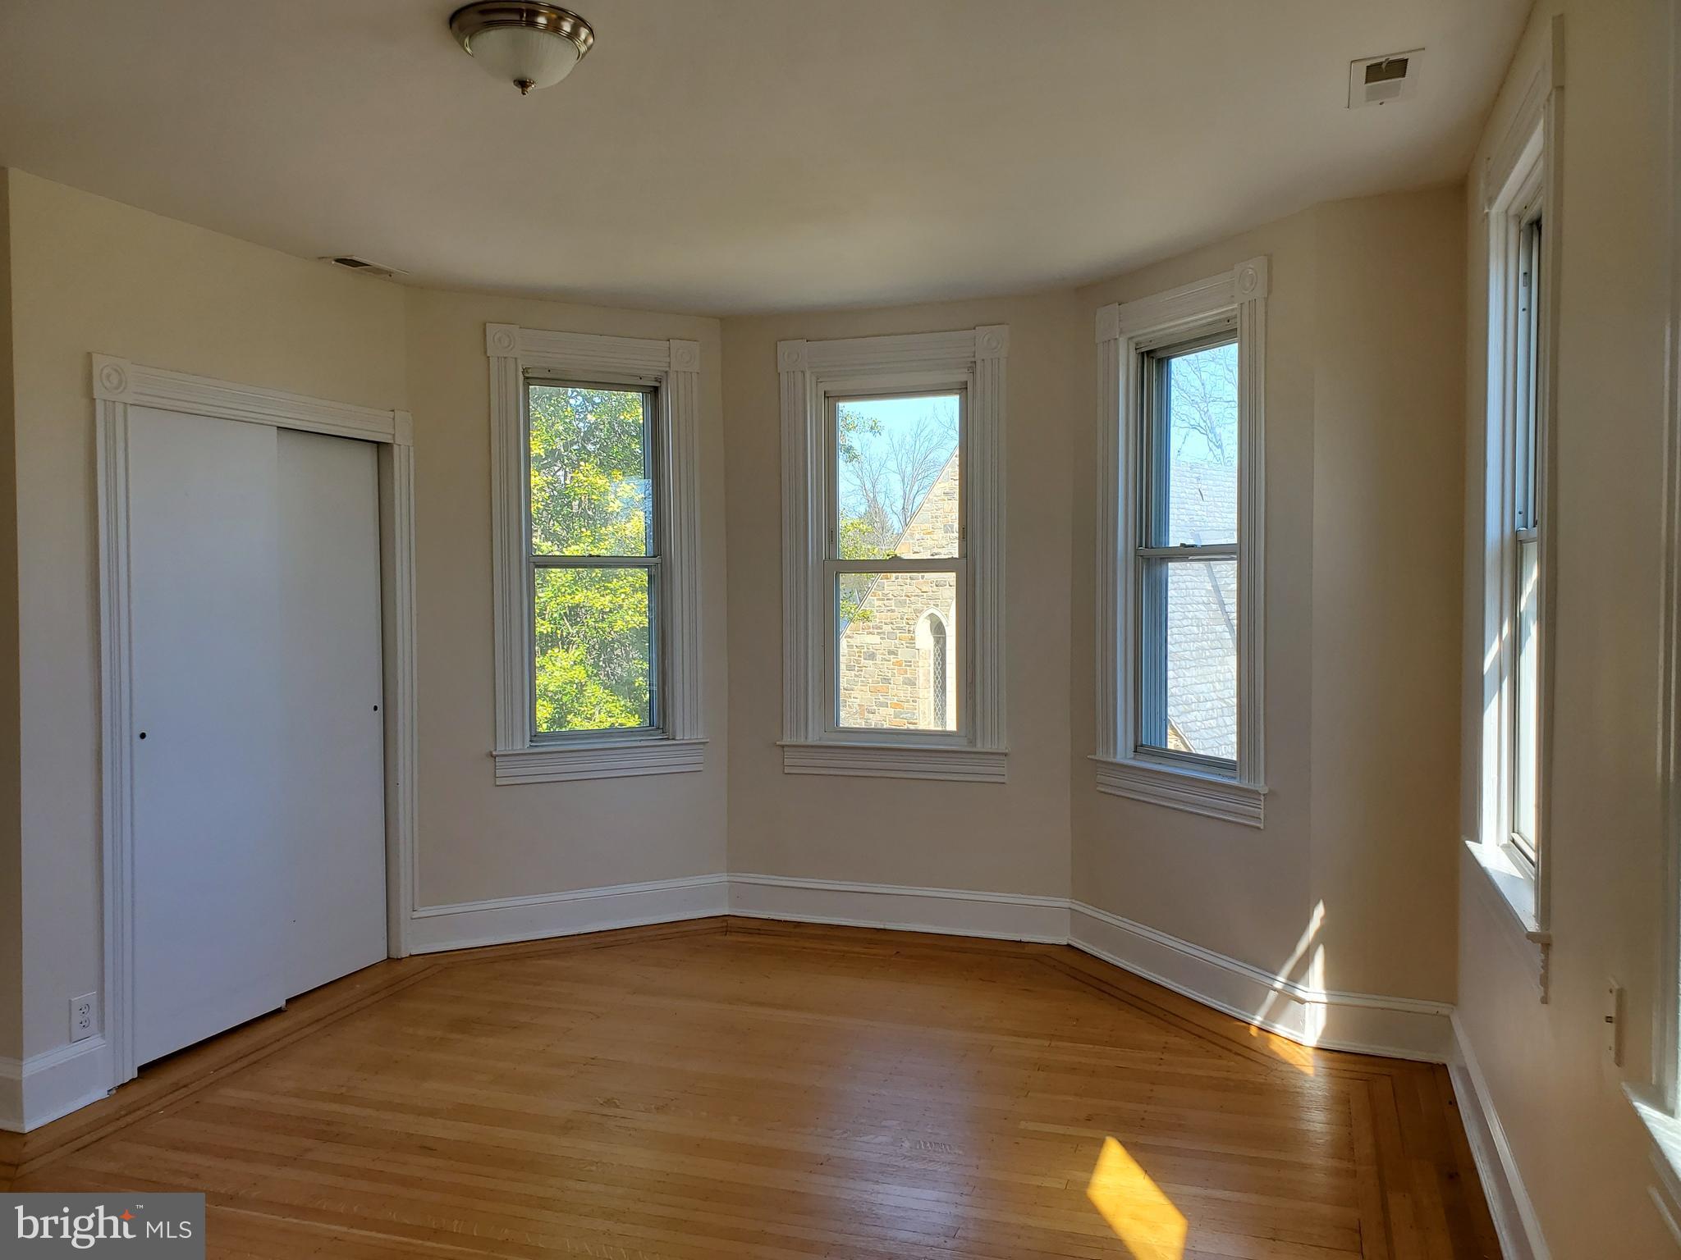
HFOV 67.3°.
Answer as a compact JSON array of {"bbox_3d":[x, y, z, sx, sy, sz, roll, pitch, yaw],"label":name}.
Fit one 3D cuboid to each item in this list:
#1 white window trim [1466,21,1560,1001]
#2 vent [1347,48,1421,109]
[{"bbox_3d":[1.453,-0.224,2.727,0.130,1.817,0.890,0,2,20],"label":"white window trim"},{"bbox_3d":[1.253,-1.256,2.908,0.148,0.020,0.300,0,2,20],"label":"vent"}]

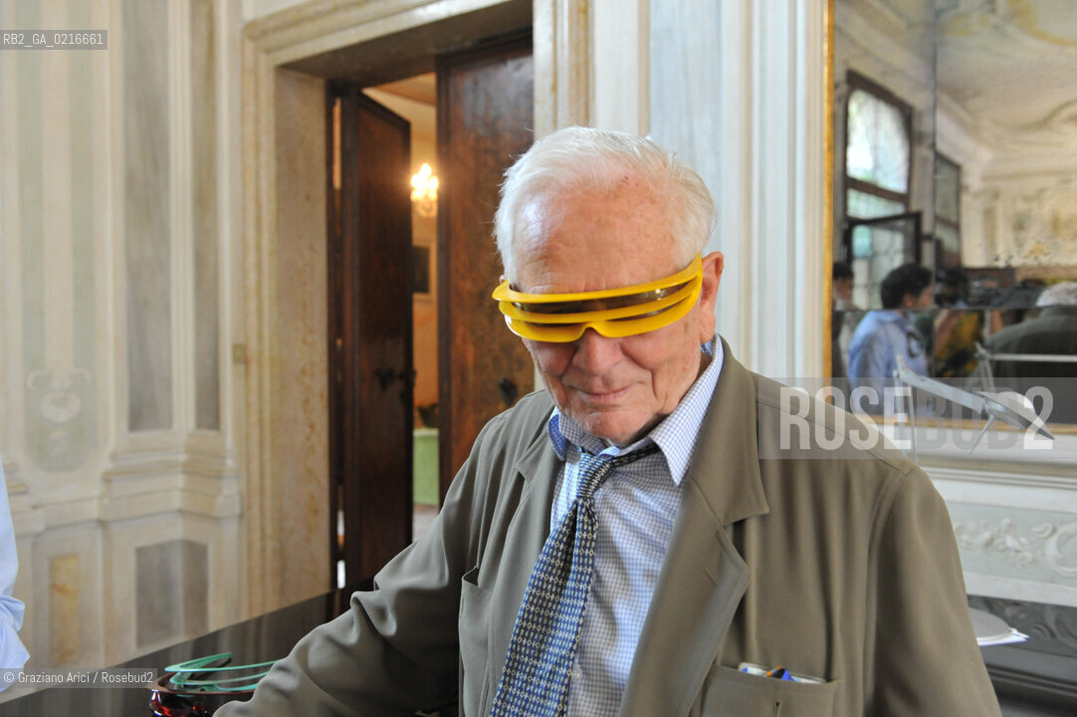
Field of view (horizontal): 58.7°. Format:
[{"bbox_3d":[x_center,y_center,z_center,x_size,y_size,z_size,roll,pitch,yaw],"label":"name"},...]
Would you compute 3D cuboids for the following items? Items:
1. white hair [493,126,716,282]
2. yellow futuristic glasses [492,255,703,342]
[{"bbox_3d":[0.058,-0.113,0.826,0.175,0.165,0.185,-6,17,14],"label":"white hair"},{"bbox_3d":[0.055,-0.054,0.787,0.160,0.045,0.145,-6,17,14],"label":"yellow futuristic glasses"}]

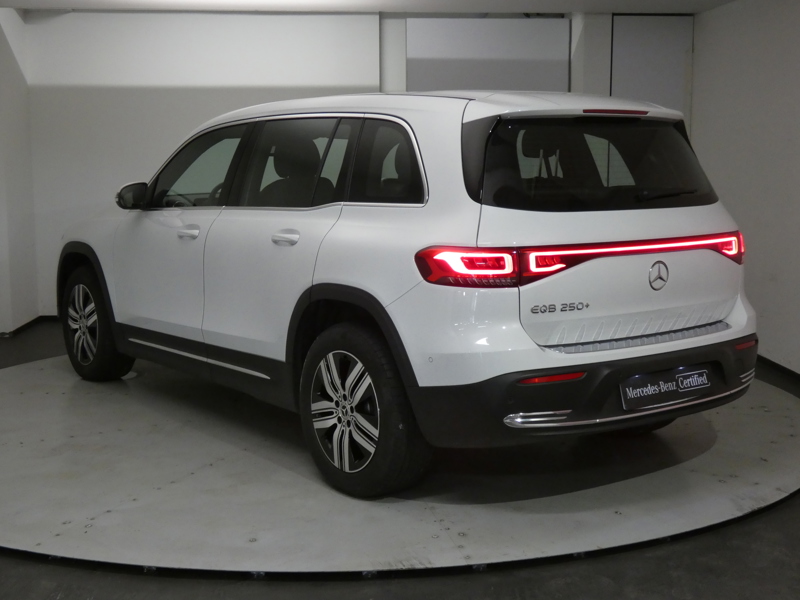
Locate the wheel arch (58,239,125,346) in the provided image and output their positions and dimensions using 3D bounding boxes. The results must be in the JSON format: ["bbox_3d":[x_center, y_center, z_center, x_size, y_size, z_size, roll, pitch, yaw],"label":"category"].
[{"bbox_3d":[-1.877,-0.050,6.481,0.130,0.600,1.000,-5,9,-37],"label":"wheel arch"}]

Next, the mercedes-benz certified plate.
[{"bbox_3d":[1.040,0.340,4.123,0.520,0.112,0.020,-5,-5,-37],"label":"mercedes-benz certified plate"}]

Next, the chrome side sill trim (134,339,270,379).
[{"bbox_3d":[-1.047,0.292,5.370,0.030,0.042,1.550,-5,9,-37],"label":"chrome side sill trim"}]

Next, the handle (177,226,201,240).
[{"bbox_3d":[-1.056,-0.325,5.311,0.055,0.057,0.235,-5,9,-37],"label":"handle"}]

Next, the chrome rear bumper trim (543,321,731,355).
[{"bbox_3d":[0.997,0.144,4.155,1.080,0.048,0.140,-5,9,-37],"label":"chrome rear bumper trim"}]

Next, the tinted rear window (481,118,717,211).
[{"bbox_3d":[0.873,-0.551,4.232,1.400,0.400,0.180,-5,-11,-37],"label":"tinted rear window"}]

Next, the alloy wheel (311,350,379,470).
[{"bbox_3d":[-0.153,0.448,4.385,0.190,0.495,0.495,-5,9,-37],"label":"alloy wheel"}]

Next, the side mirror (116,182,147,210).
[{"bbox_3d":[-1.456,-0.570,5.756,0.190,0.155,0.135,-5,9,-37],"label":"side mirror"}]

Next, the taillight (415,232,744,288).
[{"bbox_3d":[0.873,-0.179,4.278,1.720,0.168,0.440,-5,9,-37],"label":"taillight"}]

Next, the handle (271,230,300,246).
[{"bbox_3d":[-0.494,-0.264,4.584,0.055,0.057,0.230,-5,9,-37],"label":"handle"}]

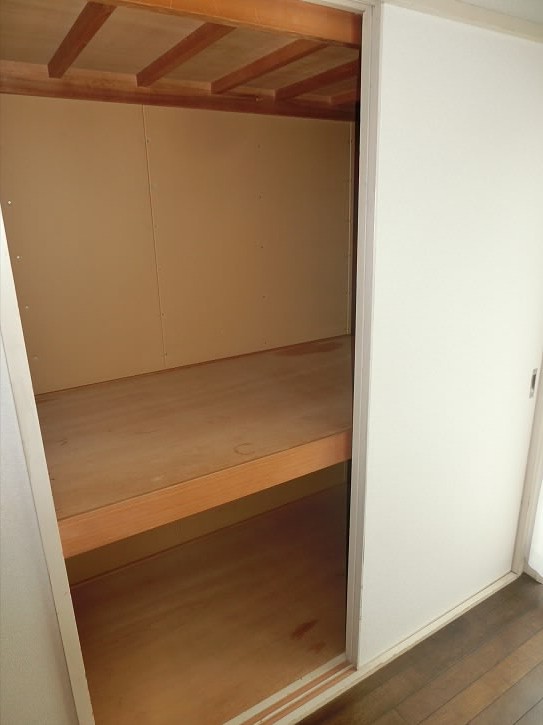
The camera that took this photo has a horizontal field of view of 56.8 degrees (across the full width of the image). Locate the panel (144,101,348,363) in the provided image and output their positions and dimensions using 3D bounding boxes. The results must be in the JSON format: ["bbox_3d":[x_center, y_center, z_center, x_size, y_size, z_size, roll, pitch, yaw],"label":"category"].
[{"bbox_3d":[-0.031,-0.502,2.061,0.925,0.937,0.020,-11,20,-30],"label":"panel"}]

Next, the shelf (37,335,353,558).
[{"bbox_3d":[0.004,0.130,1.746,1.593,0.088,0.843,-11,20,-30],"label":"shelf"}]

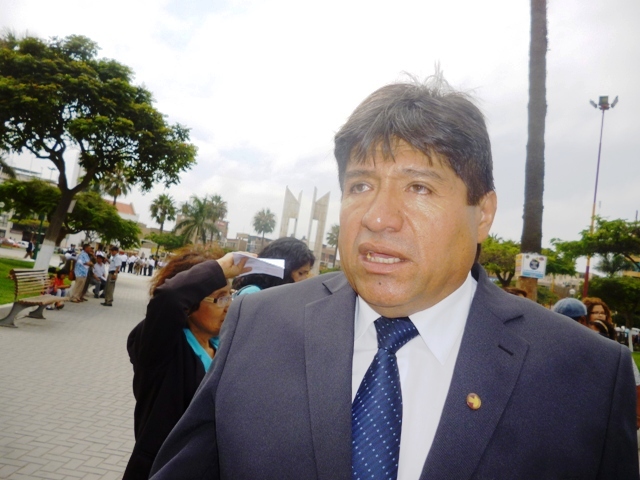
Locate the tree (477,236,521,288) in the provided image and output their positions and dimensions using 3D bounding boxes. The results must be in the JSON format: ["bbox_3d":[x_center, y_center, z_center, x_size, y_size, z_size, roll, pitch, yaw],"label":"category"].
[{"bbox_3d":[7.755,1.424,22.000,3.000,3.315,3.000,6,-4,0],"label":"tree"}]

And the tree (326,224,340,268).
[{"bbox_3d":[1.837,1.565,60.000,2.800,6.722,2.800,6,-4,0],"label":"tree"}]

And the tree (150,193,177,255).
[{"bbox_3d":[-15.985,-0.954,52.000,2.600,7.634,2.600,6,-4,0],"label":"tree"}]

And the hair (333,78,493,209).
[{"bbox_3d":[0.111,-0.114,0.610,0.185,0.175,0.205,4,-5,31],"label":"hair"}]

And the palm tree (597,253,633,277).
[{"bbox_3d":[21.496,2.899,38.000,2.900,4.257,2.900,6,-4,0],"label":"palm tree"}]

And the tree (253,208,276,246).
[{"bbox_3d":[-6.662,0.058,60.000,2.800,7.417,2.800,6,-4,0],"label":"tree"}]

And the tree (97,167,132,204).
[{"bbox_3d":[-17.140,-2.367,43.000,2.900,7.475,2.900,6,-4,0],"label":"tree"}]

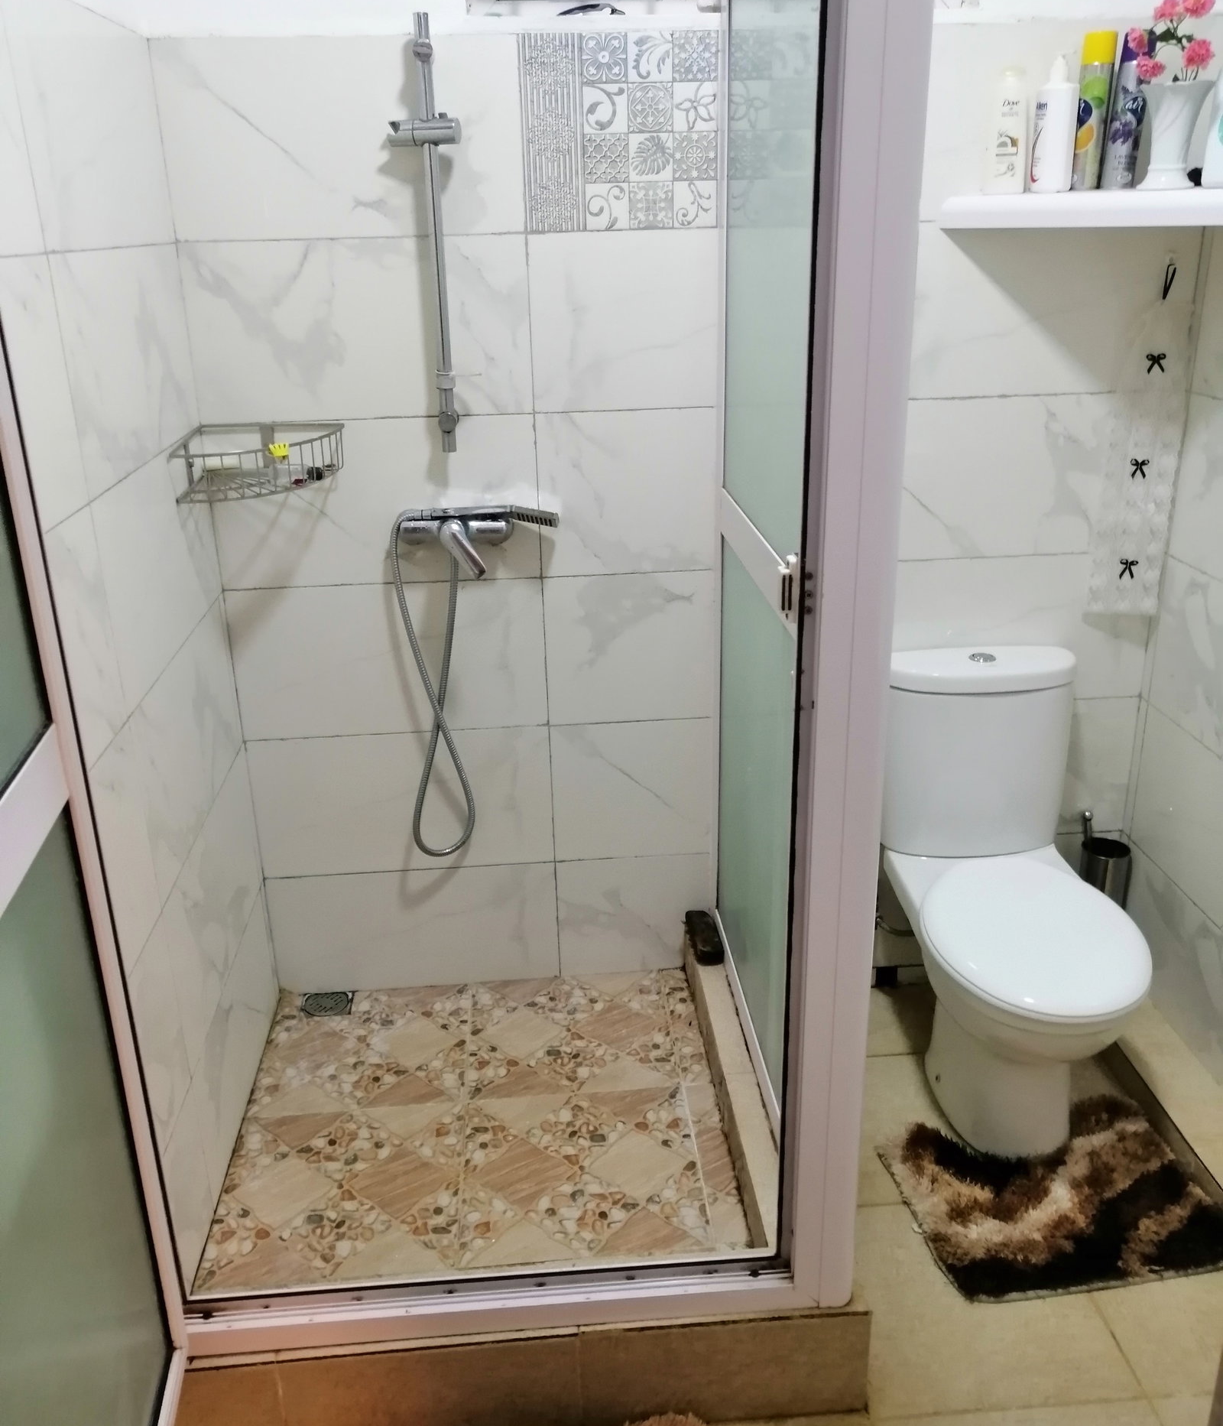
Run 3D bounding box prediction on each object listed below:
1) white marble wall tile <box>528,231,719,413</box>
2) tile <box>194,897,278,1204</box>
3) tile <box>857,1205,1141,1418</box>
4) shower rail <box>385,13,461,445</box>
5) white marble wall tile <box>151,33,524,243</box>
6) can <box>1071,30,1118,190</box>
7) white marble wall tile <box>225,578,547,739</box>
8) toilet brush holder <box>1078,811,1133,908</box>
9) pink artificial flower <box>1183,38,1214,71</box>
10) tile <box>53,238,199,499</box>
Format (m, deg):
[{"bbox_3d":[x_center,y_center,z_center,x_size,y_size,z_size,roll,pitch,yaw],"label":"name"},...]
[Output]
[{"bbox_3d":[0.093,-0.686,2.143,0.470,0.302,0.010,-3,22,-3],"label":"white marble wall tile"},{"bbox_3d":[-0.676,0.573,2.244,0.010,0.272,0.610,-3,22,-4],"label":"tile"},{"bbox_3d":[0.558,0.929,1.945,0.399,0.010,0.399,-3,22,-3],"label":"tile"},{"bbox_3d":[-0.292,-0.775,2.030,0.112,0.675,0.080,-3,22,-3],"label":"shower rail"},{"bbox_3d":[-0.436,-0.929,1.986,0.583,0.293,0.010,-3,22,-4],"label":"white marble wall tile"},{"bbox_3d":[0.782,-0.973,1.984,0.056,0.232,0.056,-1,22,1],"label":"can"},{"bbox_3d":[-0.417,-0.100,2.326,0.583,0.300,0.010,-3,22,-4],"label":"white marble wall tile"},{"bbox_3d":[1.020,0.363,2.560,0.102,0.354,0.100,-3,22,-4],"label":"toilet brush holder"},{"bbox_3d":[0.939,-1.053,1.958,0.046,0.050,0.045,8,24,22],"label":"pink artificial flower"},{"bbox_3d":[-0.701,-0.523,1.794,0.010,0.300,0.610,-3,22,-4],"label":"tile"}]

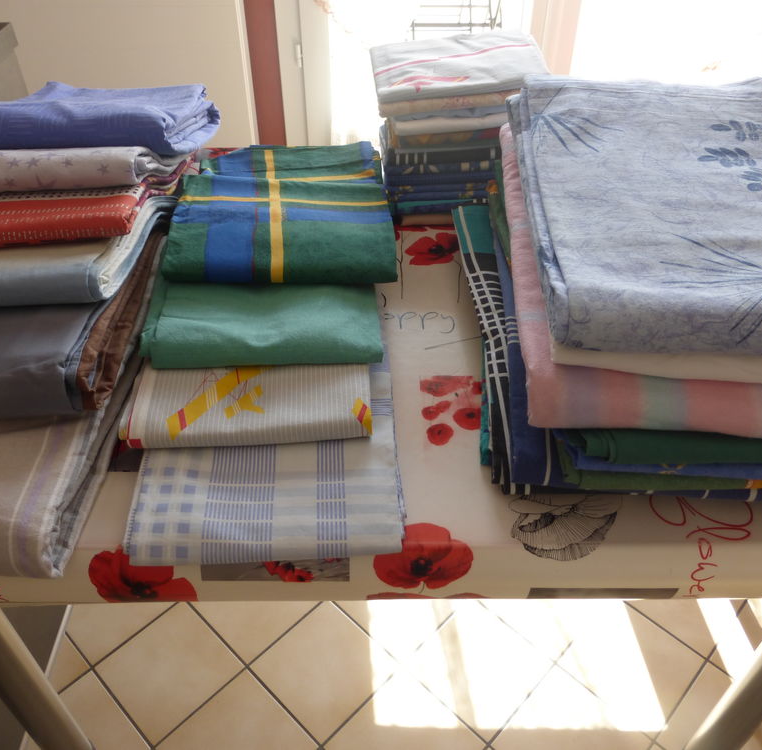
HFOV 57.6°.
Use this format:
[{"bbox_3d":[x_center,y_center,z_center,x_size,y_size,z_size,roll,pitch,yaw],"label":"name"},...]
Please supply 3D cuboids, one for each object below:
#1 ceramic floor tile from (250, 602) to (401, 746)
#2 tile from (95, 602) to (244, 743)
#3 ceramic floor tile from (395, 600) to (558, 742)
[{"bbox_3d":[-0.108,0.564,1.339,0.203,0.009,0.203,32,50,32],"label":"ceramic floor tile"},{"bbox_3d":[-0.405,0.566,1.335,0.203,0.009,0.203,32,50,32],"label":"tile"},{"bbox_3d":[0.189,0.561,1.343,0.203,0.009,0.203,32,50,32],"label":"ceramic floor tile"}]

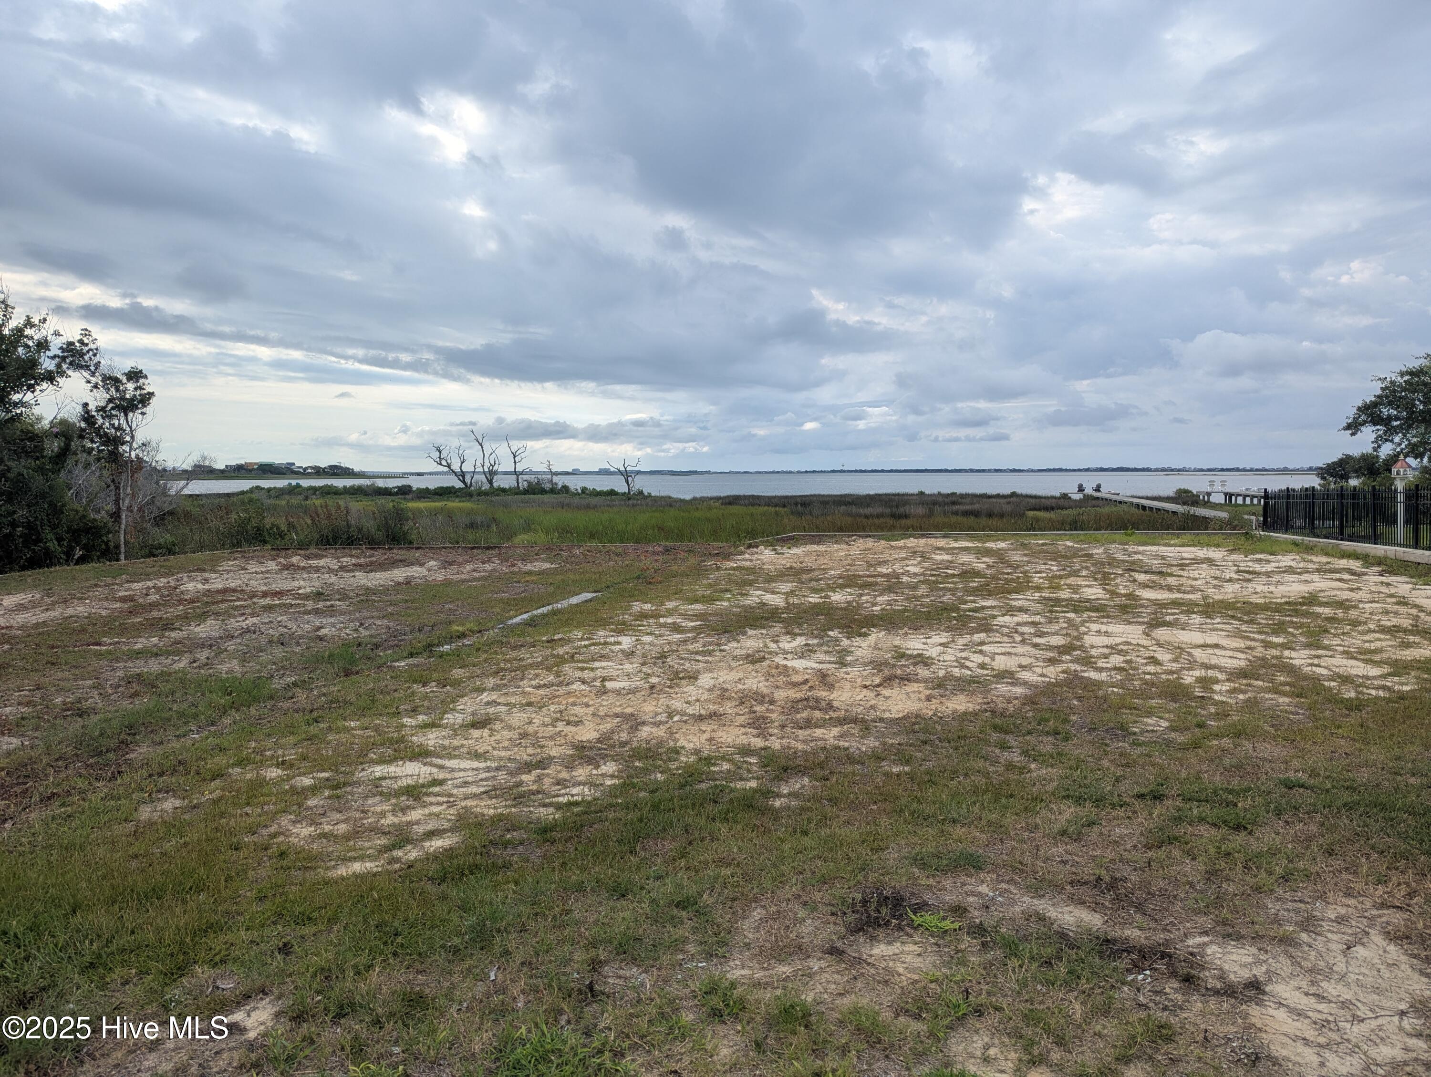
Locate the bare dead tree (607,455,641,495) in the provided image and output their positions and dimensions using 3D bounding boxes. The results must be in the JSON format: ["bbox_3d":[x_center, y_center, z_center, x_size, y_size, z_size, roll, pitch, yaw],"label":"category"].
[{"bbox_3d":[-9.934,-6.685,107.000,3.600,4.500,3.300,-1,4,-5],"label":"bare dead tree"}]

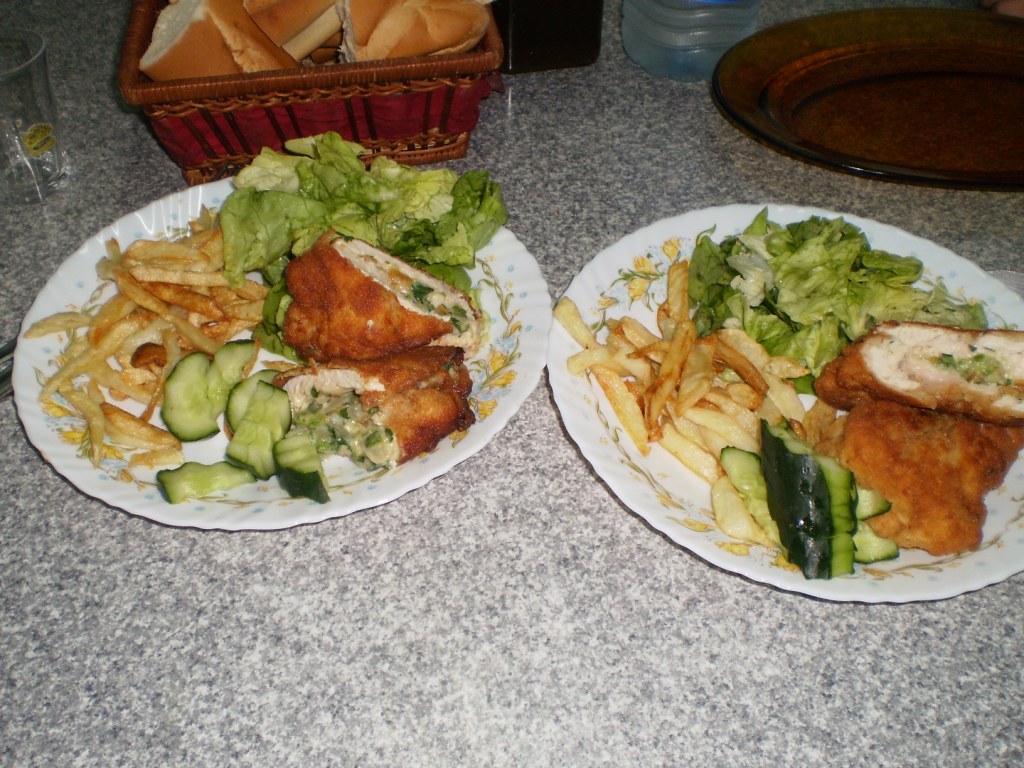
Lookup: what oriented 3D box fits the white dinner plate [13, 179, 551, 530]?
[{"bbox_3d":[-0.106,-0.023,0.512,0.248,0.023,0.248,1,46,0],"label":"white dinner plate"}]

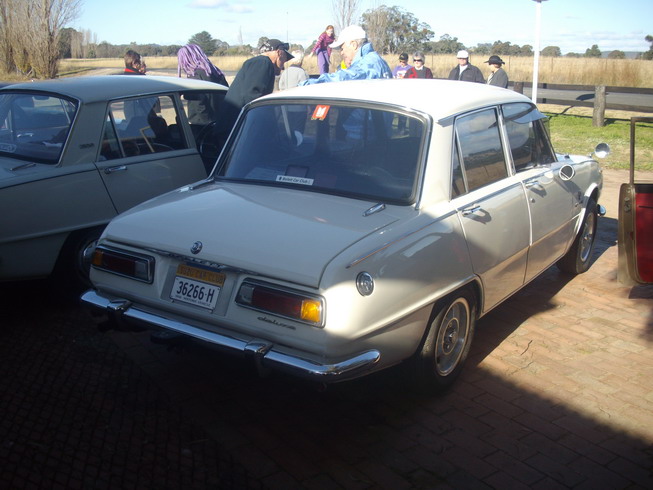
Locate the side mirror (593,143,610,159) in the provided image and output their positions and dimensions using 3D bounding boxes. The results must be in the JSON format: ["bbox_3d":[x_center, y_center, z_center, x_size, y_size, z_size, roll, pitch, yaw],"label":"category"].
[{"bbox_3d":[2.007,-0.685,5.065,0.120,0.115,0.080,12,19,38],"label":"side mirror"}]

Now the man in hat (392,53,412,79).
[{"bbox_3d":[1.373,-2.612,12.608,0.480,1.650,0.320,2,15,6],"label":"man in hat"}]

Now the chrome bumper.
[{"bbox_3d":[-0.479,0.329,2.779,1.450,0.100,0.270,10,17,33],"label":"chrome bumper"}]

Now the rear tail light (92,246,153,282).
[{"bbox_3d":[-0.835,0.074,2.932,0.385,0.110,0.070,10,7,33],"label":"rear tail light"}]

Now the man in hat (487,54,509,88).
[{"bbox_3d":[3.057,-2.505,12.408,0.340,1.650,0.480,-9,17,-32],"label":"man in hat"}]

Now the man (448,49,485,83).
[{"bbox_3d":[2.329,-2.349,11.614,0.540,1.700,0.340,7,16,24],"label":"man"}]

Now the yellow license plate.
[{"bbox_3d":[-0.488,0.121,2.708,0.250,0.050,0.010,10,-3,33],"label":"yellow license plate"}]

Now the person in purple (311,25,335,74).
[{"bbox_3d":[-0.101,-4.825,17.677,0.500,1.400,0.500,10,17,32],"label":"person in purple"}]

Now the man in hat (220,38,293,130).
[{"bbox_3d":[-0.476,-0.608,4.957,0.620,1.640,0.520,-4,15,-17],"label":"man in hat"}]

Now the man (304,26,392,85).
[{"bbox_3d":[0.202,-0.781,5.421,0.680,1.750,0.520,1,15,3],"label":"man"}]

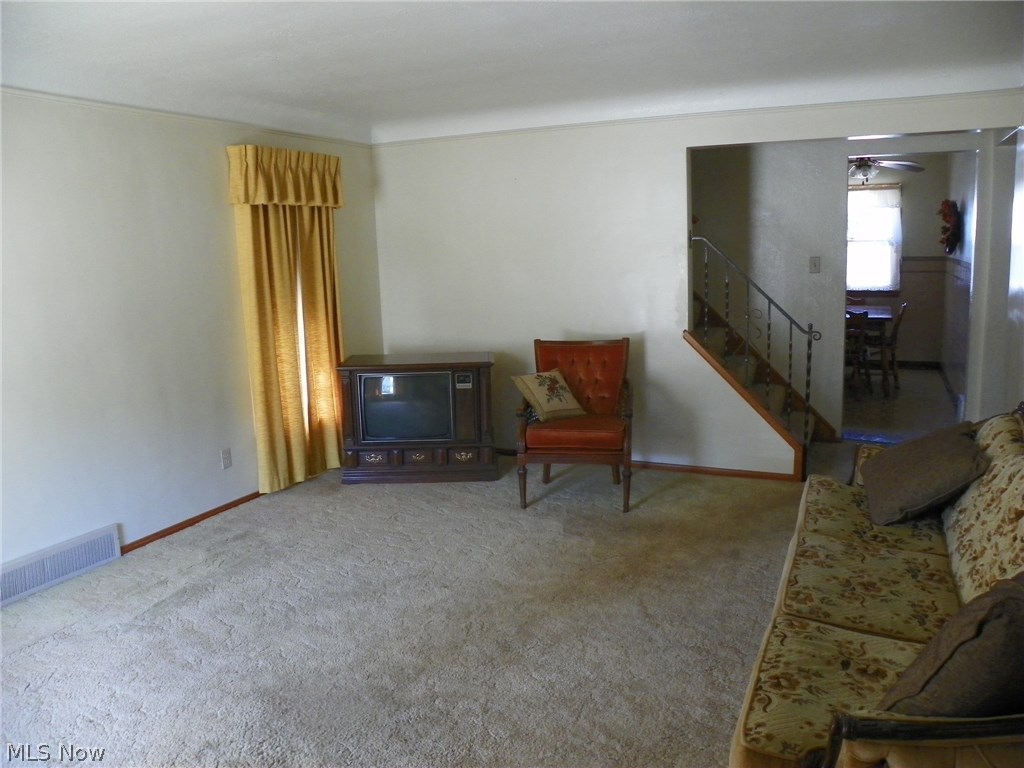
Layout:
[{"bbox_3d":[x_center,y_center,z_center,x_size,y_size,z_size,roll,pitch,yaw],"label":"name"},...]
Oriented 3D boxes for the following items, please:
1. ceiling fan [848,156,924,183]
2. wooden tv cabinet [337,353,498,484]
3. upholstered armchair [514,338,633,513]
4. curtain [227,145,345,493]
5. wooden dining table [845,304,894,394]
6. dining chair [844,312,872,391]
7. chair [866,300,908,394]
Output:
[{"bbox_3d":[3.220,-2.114,7.050,1.180,0.420,1.180,3,11,24],"label":"ceiling fan"},{"bbox_3d":[-0.603,0.215,5.177,1.030,0.780,0.500,-2,10,1],"label":"wooden tv cabinet"},{"bbox_3d":[0.393,0.224,4.599,0.640,0.905,0.660,0,10,10],"label":"upholstered armchair"},{"bbox_3d":[-1.377,-0.425,4.935,0.170,2.060,0.860,3,11,24],"label":"curtain"},{"bbox_3d":[3.357,-0.365,7.753,0.900,0.750,1.150,3,11,24],"label":"wooden dining table"},{"bbox_3d":[3.182,-0.320,7.340,0.450,0.830,0.490,3,11,24],"label":"dining chair"},{"bbox_3d":[3.482,-0.350,7.343,0.490,0.860,0.450,4,12,31],"label":"chair"}]

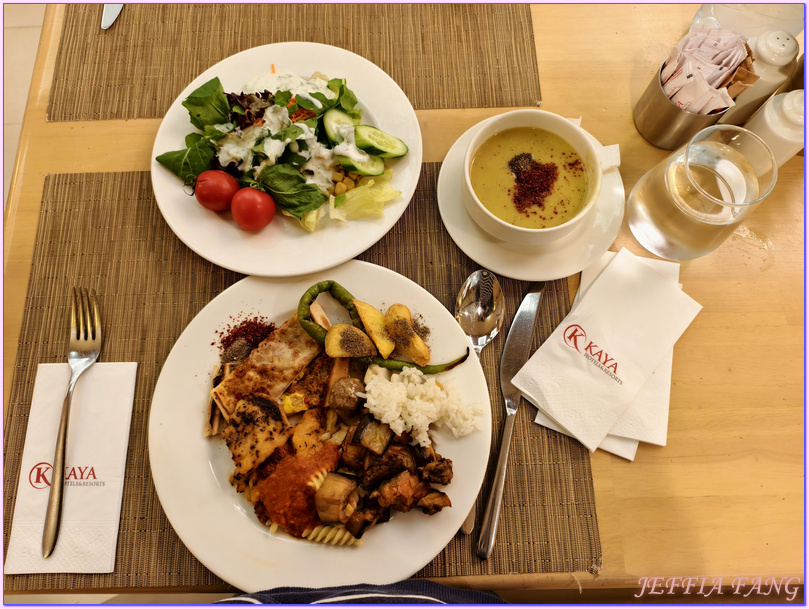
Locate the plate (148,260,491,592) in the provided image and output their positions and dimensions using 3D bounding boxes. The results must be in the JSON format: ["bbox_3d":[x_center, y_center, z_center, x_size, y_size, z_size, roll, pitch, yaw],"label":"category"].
[{"bbox_3d":[-0.065,0.089,0.427,0.264,0.026,0.264,0,73,0],"label":"plate"}]

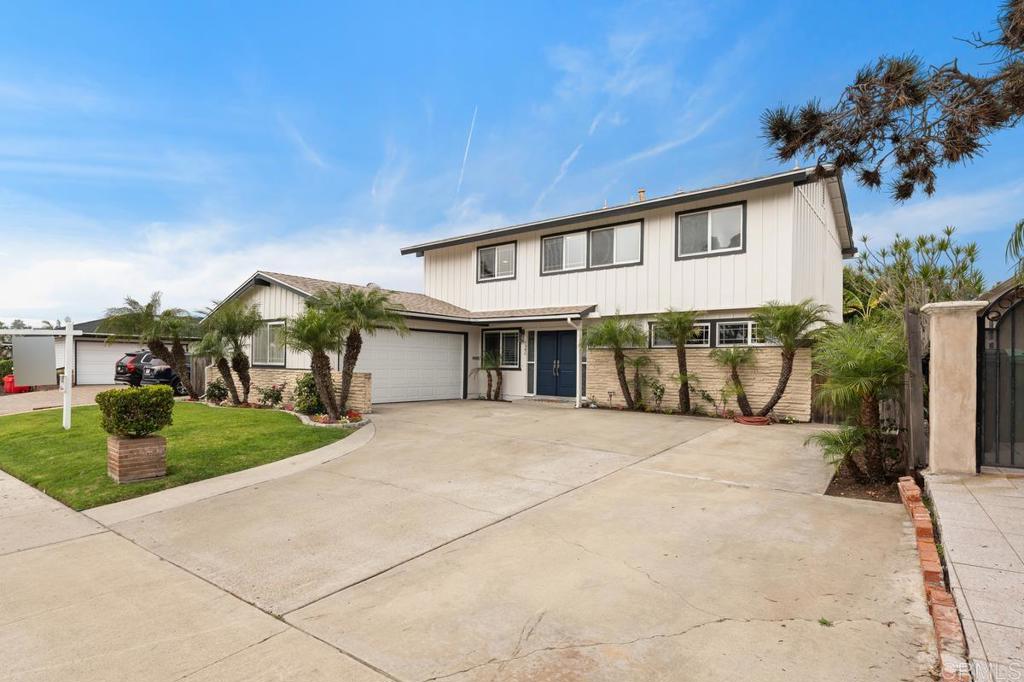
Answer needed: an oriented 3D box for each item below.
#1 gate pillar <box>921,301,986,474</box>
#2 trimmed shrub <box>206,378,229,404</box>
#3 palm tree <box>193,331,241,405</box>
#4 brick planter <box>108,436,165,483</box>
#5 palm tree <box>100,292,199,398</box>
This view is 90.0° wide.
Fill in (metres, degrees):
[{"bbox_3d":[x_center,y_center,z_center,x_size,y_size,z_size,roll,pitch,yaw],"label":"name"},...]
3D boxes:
[{"bbox_3d":[5.550,0.570,6.430,0.580,2.070,0.570,0,-2,40],"label":"gate pillar"},{"bbox_3d":[-10.400,1.770,18.000,0.660,0.860,0.720,0,-2,40],"label":"trimmed shrub"},{"bbox_3d":[-9.650,0.870,16.750,1.100,2.350,1.250,0,-2,40],"label":"palm tree"},{"bbox_3d":[-5.600,1.730,7.650,0.580,0.620,0.580,0,-2,40],"label":"brick planter"},{"bbox_3d":[-14.000,0.180,19.800,2.300,3.950,2.700,0,-2,40],"label":"palm tree"}]

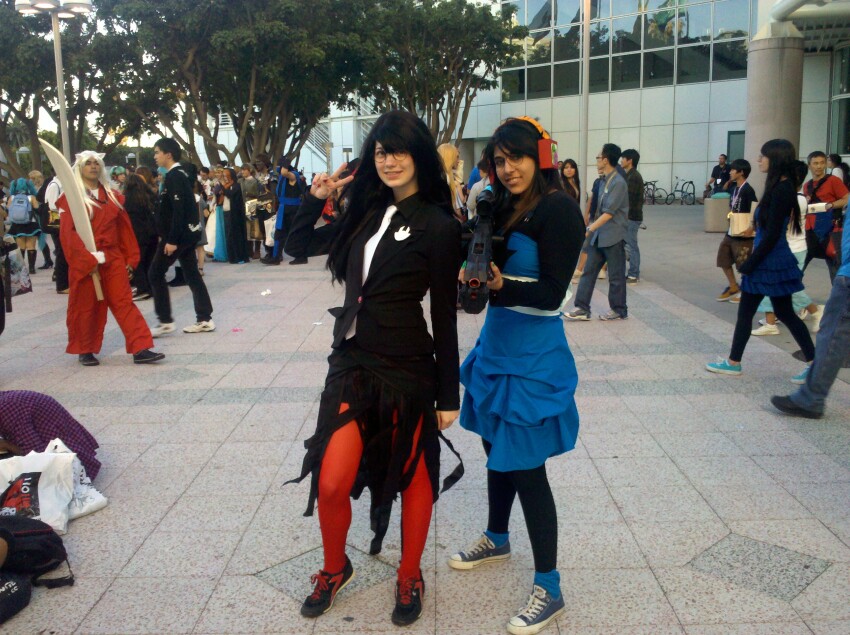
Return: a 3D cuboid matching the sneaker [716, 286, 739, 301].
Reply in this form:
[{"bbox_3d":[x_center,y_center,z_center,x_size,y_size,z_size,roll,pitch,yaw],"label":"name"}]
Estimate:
[{"bbox_3d":[3.345,-0.259,8.120,0.260,0.115,0.100,-14,11,-4],"label":"sneaker"}]

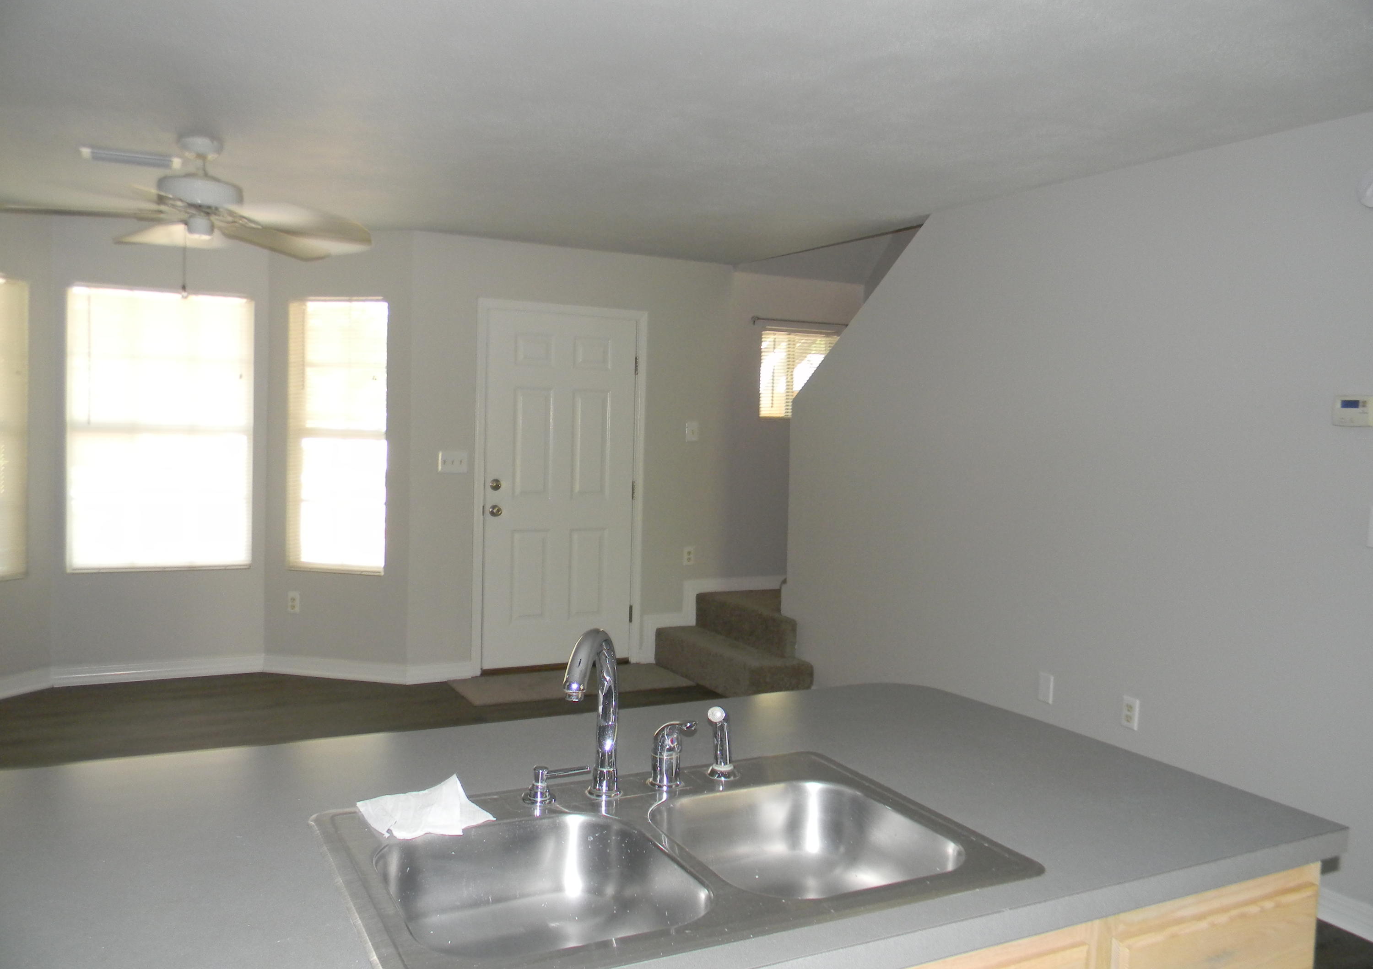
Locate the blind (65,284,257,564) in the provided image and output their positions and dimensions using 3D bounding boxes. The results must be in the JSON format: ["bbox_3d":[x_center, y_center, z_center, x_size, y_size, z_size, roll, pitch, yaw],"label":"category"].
[{"bbox_3d":[-2.828,-0.283,5.998,0.905,1.495,0.040,0,4,-28],"label":"blind"}]

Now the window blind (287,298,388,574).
[{"bbox_3d":[-1.940,-0.260,6.157,0.615,1.500,0.040,2,3,16],"label":"window blind"}]

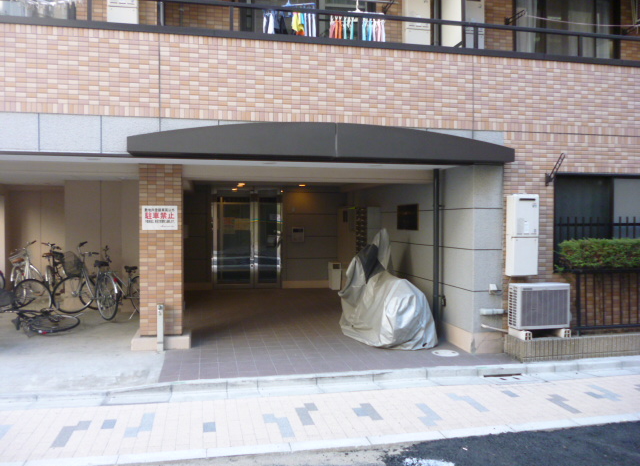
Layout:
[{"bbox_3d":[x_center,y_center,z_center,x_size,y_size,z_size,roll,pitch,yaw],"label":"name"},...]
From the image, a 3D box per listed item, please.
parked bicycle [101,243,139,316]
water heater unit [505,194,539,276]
[{"bbox_3d":[-3.220,0.804,8.420,1.650,1.060,0.550,1,1,33],"label":"parked bicycle"},{"bbox_3d":[2.448,0.024,6.239,0.325,0.950,0.200,0,1,-11],"label":"water heater unit"}]

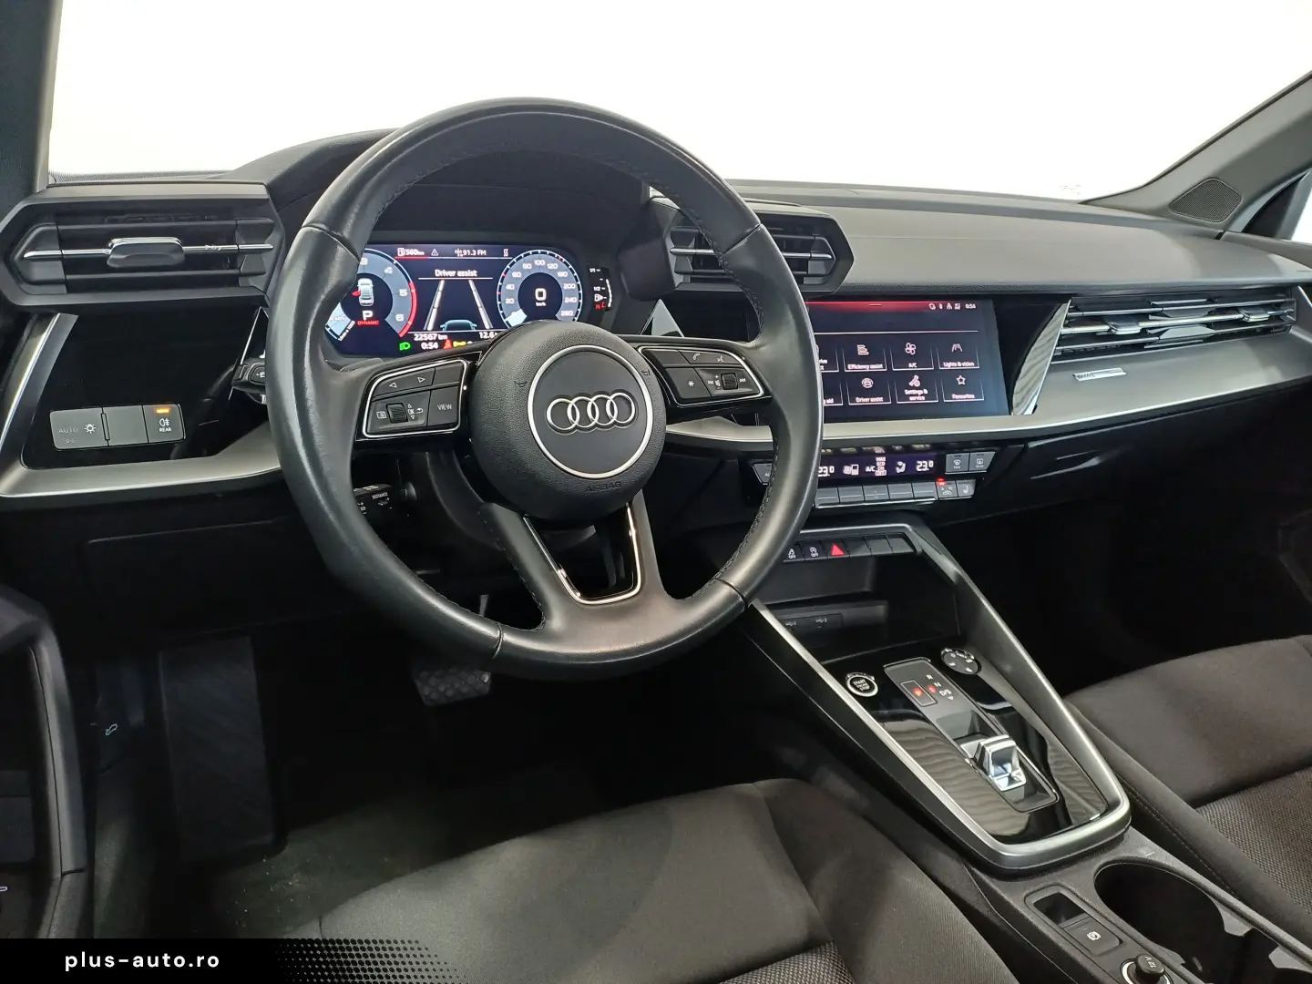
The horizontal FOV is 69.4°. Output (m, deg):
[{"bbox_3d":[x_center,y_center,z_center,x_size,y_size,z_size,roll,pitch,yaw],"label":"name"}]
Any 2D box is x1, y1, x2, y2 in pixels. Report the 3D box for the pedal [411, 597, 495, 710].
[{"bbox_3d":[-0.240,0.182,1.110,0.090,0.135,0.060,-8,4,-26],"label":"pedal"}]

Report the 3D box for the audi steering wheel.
[{"bbox_3d":[-0.062,-0.064,0.628,0.370,0.370,0.100,-8,-2,-26],"label":"audi steering wheel"}]

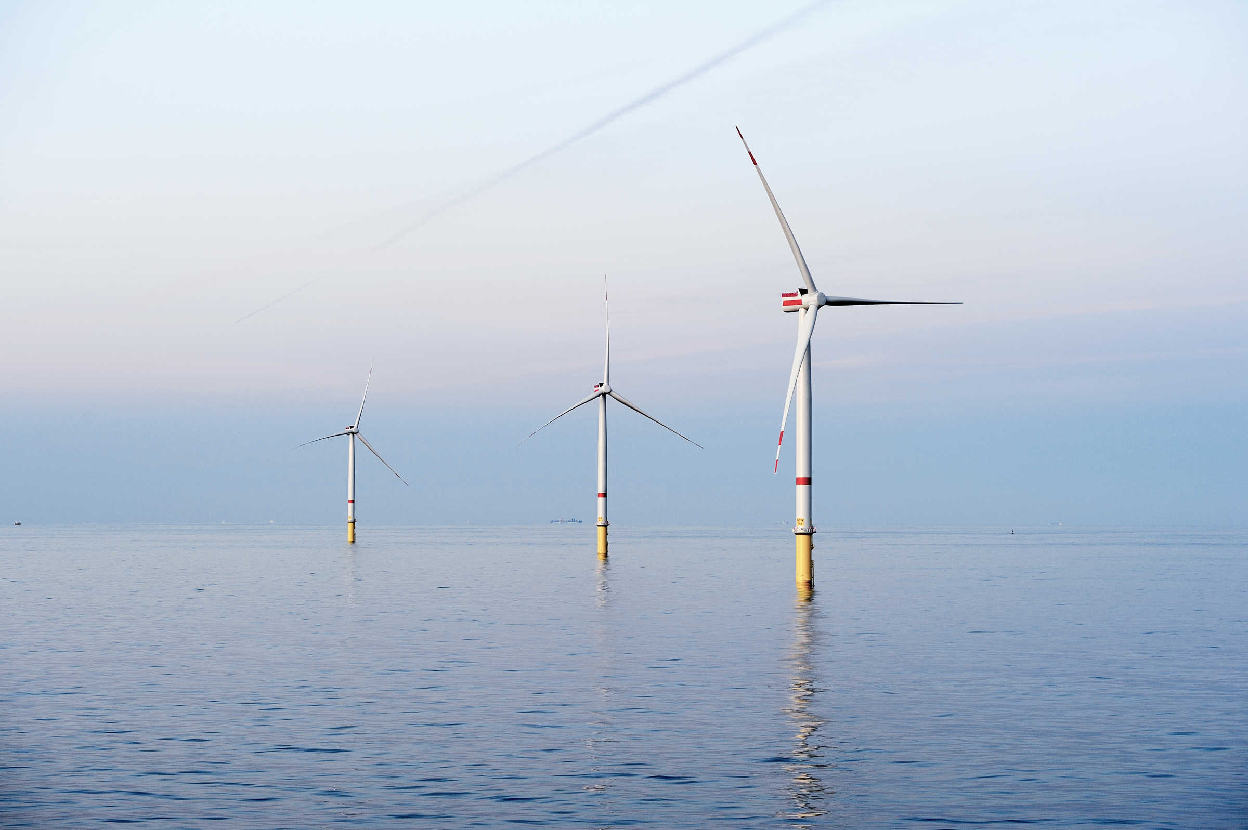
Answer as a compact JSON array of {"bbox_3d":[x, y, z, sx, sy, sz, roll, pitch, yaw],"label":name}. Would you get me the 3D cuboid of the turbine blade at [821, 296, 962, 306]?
[{"bbox_3d":[106.270,-44.900,1177.180,75.000,3.700,5.000,-1,-1,-37],"label":"turbine blade"}]

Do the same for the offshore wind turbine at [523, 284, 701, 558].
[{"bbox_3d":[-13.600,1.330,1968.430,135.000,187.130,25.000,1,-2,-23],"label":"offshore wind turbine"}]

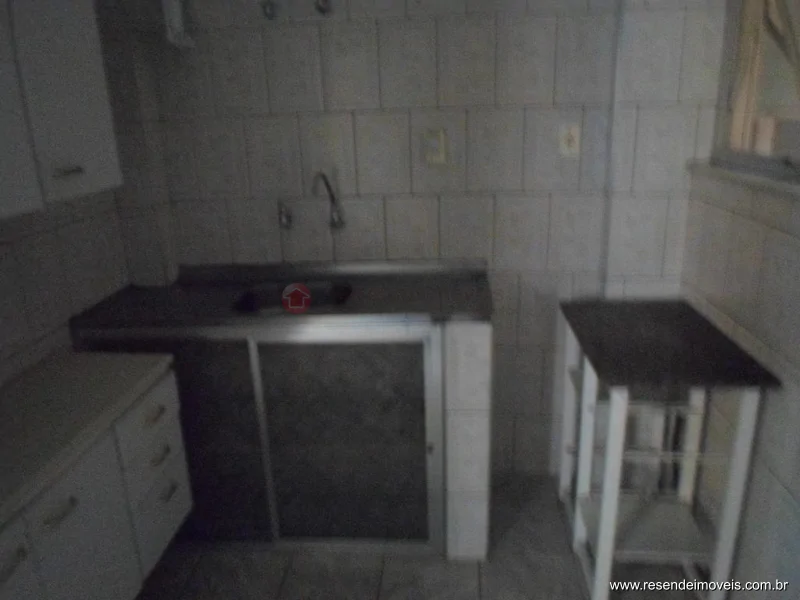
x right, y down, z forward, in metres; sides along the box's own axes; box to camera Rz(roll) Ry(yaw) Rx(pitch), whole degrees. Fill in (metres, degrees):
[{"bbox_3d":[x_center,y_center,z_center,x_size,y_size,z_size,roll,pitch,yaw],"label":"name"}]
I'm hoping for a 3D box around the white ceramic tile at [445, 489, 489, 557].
[{"bbox_3d":[0.226,0.751,1.927,0.140,0.265,0.010,-1,16,3],"label":"white ceramic tile"}]

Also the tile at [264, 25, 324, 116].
[{"bbox_3d":[-0.372,-0.818,2.053,0.200,0.297,0.010,-1,16,3],"label":"tile"}]

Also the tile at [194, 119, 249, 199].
[{"bbox_3d":[-0.660,-0.522,2.142,0.198,0.292,0.010,0,16,4],"label":"tile"}]

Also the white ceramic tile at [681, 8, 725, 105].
[{"bbox_3d":[0.982,-0.792,1.884,0.120,0.279,0.010,0,16,4],"label":"white ceramic tile"}]

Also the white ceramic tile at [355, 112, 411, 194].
[{"bbox_3d":[-0.059,-0.533,2.119,0.200,0.297,0.010,-1,16,3],"label":"white ceramic tile"}]

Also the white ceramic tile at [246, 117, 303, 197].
[{"bbox_3d":[-0.460,-0.524,2.127,0.198,0.292,0.010,0,16,4],"label":"white ceramic tile"}]

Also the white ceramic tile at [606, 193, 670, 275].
[{"bbox_3d":[0.857,-0.233,2.100,0.203,0.299,0.010,-1,16,4],"label":"white ceramic tile"}]

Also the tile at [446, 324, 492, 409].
[{"bbox_3d":[0.212,0.206,1.782,0.136,0.291,0.010,0,16,4],"label":"tile"}]

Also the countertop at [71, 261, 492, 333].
[{"bbox_3d":[-0.360,-0.032,2.009,1.330,0.099,0.520,-1,16,4],"label":"countertop"}]

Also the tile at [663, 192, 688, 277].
[{"bbox_3d":[0.993,-0.235,2.090,0.065,0.299,0.010,-1,16,4],"label":"tile"}]

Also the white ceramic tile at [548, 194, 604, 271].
[{"bbox_3d":[0.652,-0.249,2.126,0.198,0.292,0.010,0,16,4],"label":"white ceramic tile"}]

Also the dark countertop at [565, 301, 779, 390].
[{"bbox_3d":[0.800,0.115,1.862,0.456,0.022,0.738,0,16,7],"label":"dark countertop"}]

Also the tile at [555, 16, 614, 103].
[{"bbox_3d":[0.637,-0.830,1.984,0.201,0.296,0.010,-1,16,4],"label":"tile"}]

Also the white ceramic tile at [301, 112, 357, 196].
[{"bbox_3d":[-0.262,-0.530,2.129,0.200,0.297,0.010,-1,16,3],"label":"white ceramic tile"}]

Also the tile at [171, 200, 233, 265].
[{"bbox_3d":[-0.751,-0.245,2.228,0.198,0.277,0.010,0,16,4],"label":"tile"}]

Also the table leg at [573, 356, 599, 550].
[{"bbox_3d":[0.608,0.505,1.891,0.036,0.735,0.036,-1,16,3],"label":"table leg"}]

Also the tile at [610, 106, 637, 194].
[{"bbox_3d":[0.779,-0.525,2.021,0.080,0.301,0.010,0,16,5],"label":"tile"}]

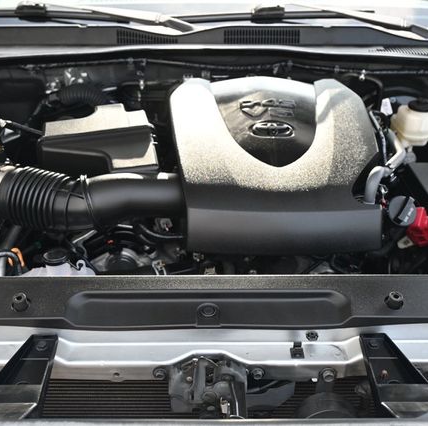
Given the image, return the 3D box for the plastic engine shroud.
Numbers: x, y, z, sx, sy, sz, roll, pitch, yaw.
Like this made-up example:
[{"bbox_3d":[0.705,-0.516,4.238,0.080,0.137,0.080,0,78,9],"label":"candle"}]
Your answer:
[{"bbox_3d":[0.120,-0.108,1.105,0.400,0.190,0.390,0,32,0],"label":"plastic engine shroud"}]

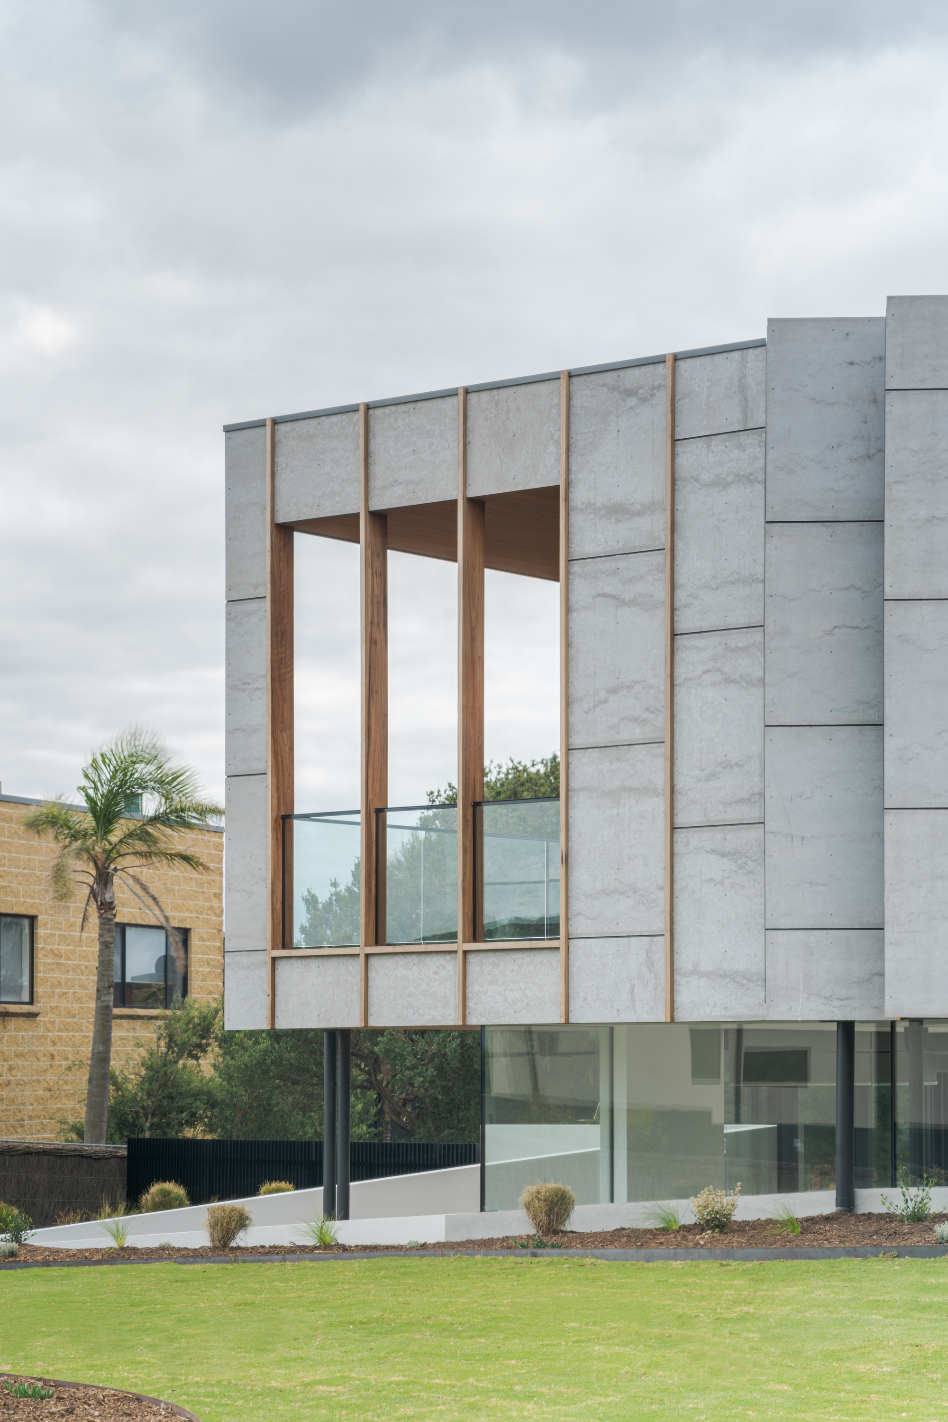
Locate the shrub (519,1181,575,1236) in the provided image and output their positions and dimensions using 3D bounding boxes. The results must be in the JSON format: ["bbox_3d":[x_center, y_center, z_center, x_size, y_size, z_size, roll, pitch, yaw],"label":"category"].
[{"bbox_3d":[0.449,3.075,20.784,0.355,0.323,0.340,0,-6,0],"label":"shrub"}]

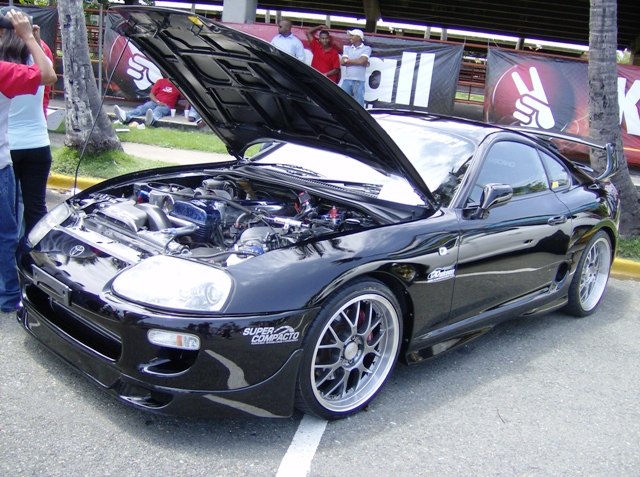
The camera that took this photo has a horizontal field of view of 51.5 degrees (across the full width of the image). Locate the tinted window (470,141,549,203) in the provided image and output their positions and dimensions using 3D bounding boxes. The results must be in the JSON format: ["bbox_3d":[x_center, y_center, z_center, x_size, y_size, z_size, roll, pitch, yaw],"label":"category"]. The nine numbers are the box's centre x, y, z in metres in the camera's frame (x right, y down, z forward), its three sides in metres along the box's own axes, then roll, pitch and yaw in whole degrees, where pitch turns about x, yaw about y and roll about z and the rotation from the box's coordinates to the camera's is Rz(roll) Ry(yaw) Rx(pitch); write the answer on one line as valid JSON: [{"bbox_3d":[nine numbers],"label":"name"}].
[{"bbox_3d":[1.038,-0.376,3.696,0.930,0.330,0.070,-7,-7,-46],"label":"tinted window"}]

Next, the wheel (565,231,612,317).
[{"bbox_3d":[1.830,0.233,4.688,0.240,0.630,0.630,14,15,42],"label":"wheel"}]

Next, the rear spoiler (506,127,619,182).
[{"bbox_3d":[1.648,-0.730,5.272,1.330,0.270,0.420,19,18,41],"label":"rear spoiler"}]

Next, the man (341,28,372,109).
[{"bbox_3d":[0.543,-2.451,10.707,0.540,1.770,0.380,11,14,17],"label":"man"}]

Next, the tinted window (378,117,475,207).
[{"bbox_3d":[0.215,-0.464,3.812,1.380,0.140,0.660,19,50,41],"label":"tinted window"}]

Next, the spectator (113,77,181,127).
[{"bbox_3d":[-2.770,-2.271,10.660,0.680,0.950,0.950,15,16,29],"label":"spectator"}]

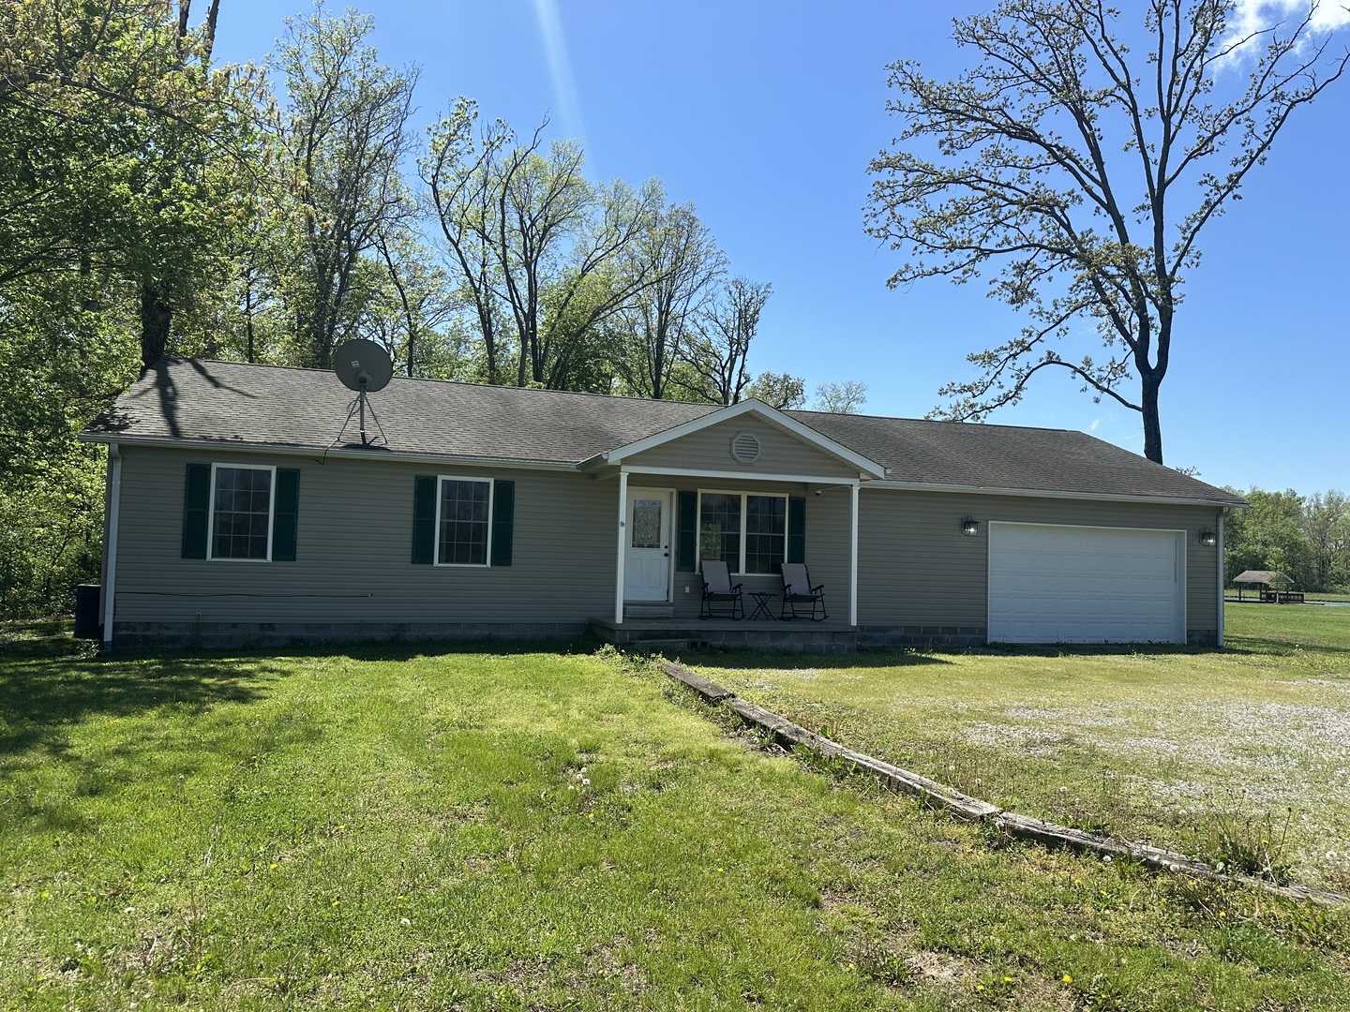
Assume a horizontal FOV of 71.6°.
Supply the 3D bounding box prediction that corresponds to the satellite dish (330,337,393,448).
[{"bbox_3d":[-5.226,-1.866,15.704,0.960,1.720,0.750,3,-3,-18],"label":"satellite dish"}]

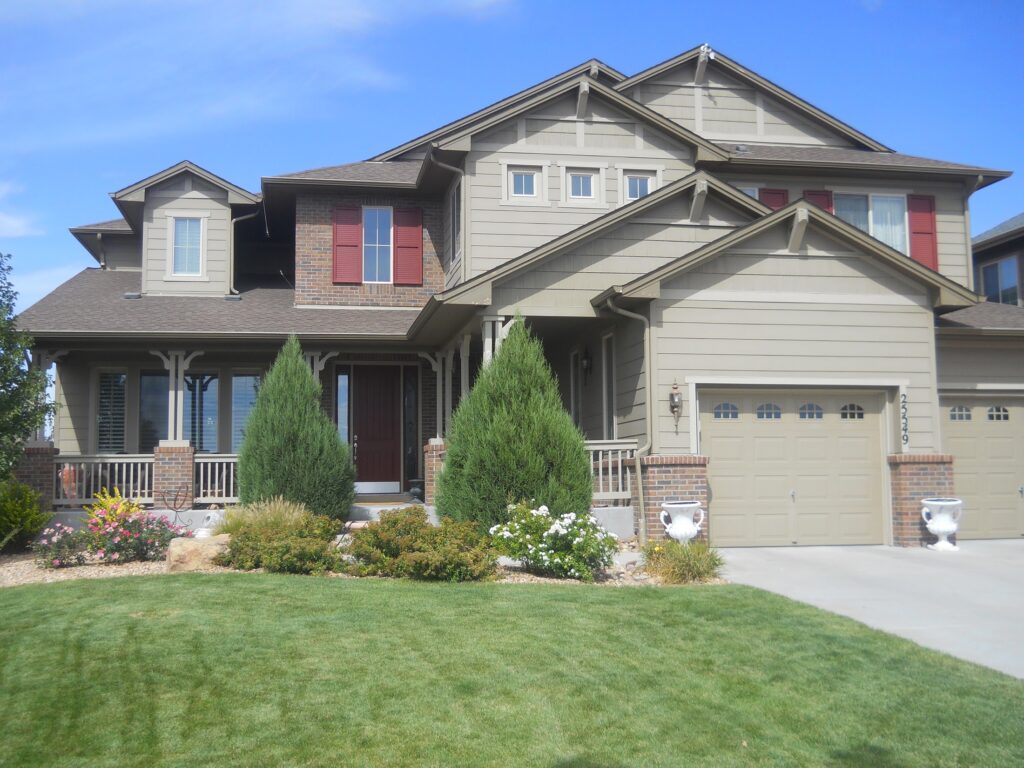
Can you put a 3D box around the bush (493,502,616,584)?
[{"bbox_3d":[0.467,1.715,12.340,1.400,0.820,1.250,0,-5,-11],"label":"bush"}]

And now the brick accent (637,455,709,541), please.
[{"bbox_3d":[2.151,1.608,14.757,0.930,1.280,0.520,0,-5,-11],"label":"brick accent"}]

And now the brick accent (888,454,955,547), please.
[{"bbox_3d":[5.726,1.632,15.390,0.880,1.280,0.450,0,-5,-11],"label":"brick accent"}]

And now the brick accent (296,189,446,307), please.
[{"bbox_3d":[-2.755,-2.607,21.220,2.860,2.250,0.250,0,-5,-11],"label":"brick accent"}]

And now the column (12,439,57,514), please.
[{"bbox_3d":[-7.968,1.549,18.259,0.660,1.150,0.640,0,-5,-11],"label":"column"}]

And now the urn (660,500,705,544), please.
[{"bbox_3d":[2.203,1.859,14.131,0.570,0.660,0.540,0,-5,-11],"label":"urn"}]

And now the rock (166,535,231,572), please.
[{"bbox_3d":[-4.180,2.243,14.643,0.880,0.500,0.600,0,-5,-11],"label":"rock"}]

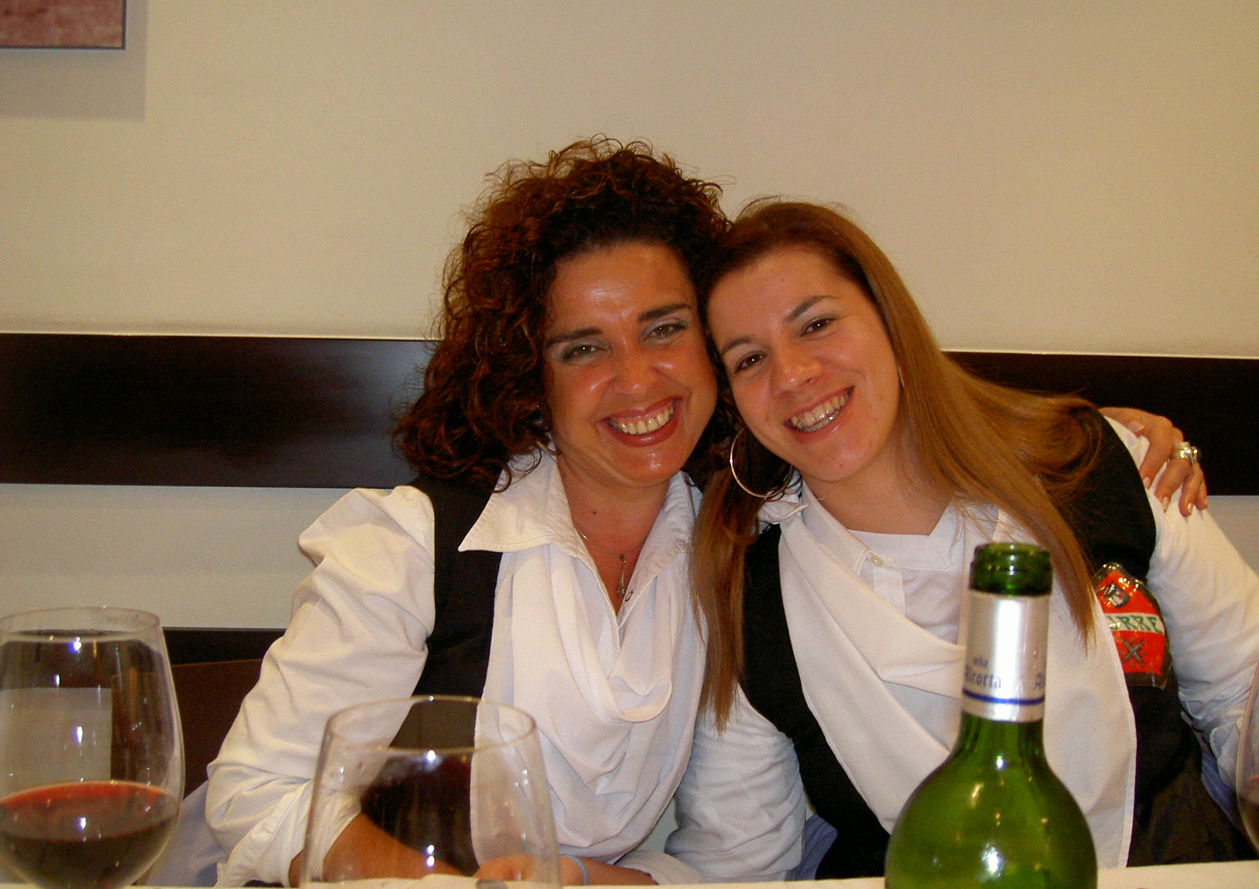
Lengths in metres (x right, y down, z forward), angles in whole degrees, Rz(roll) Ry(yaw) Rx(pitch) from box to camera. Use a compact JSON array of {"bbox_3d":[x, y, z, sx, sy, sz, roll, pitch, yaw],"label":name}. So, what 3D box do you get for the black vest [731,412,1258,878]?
[{"bbox_3d":[0.297,0.245,1.130,0.360,0.480,0.240,-14,4,11],"label":"black vest"}]

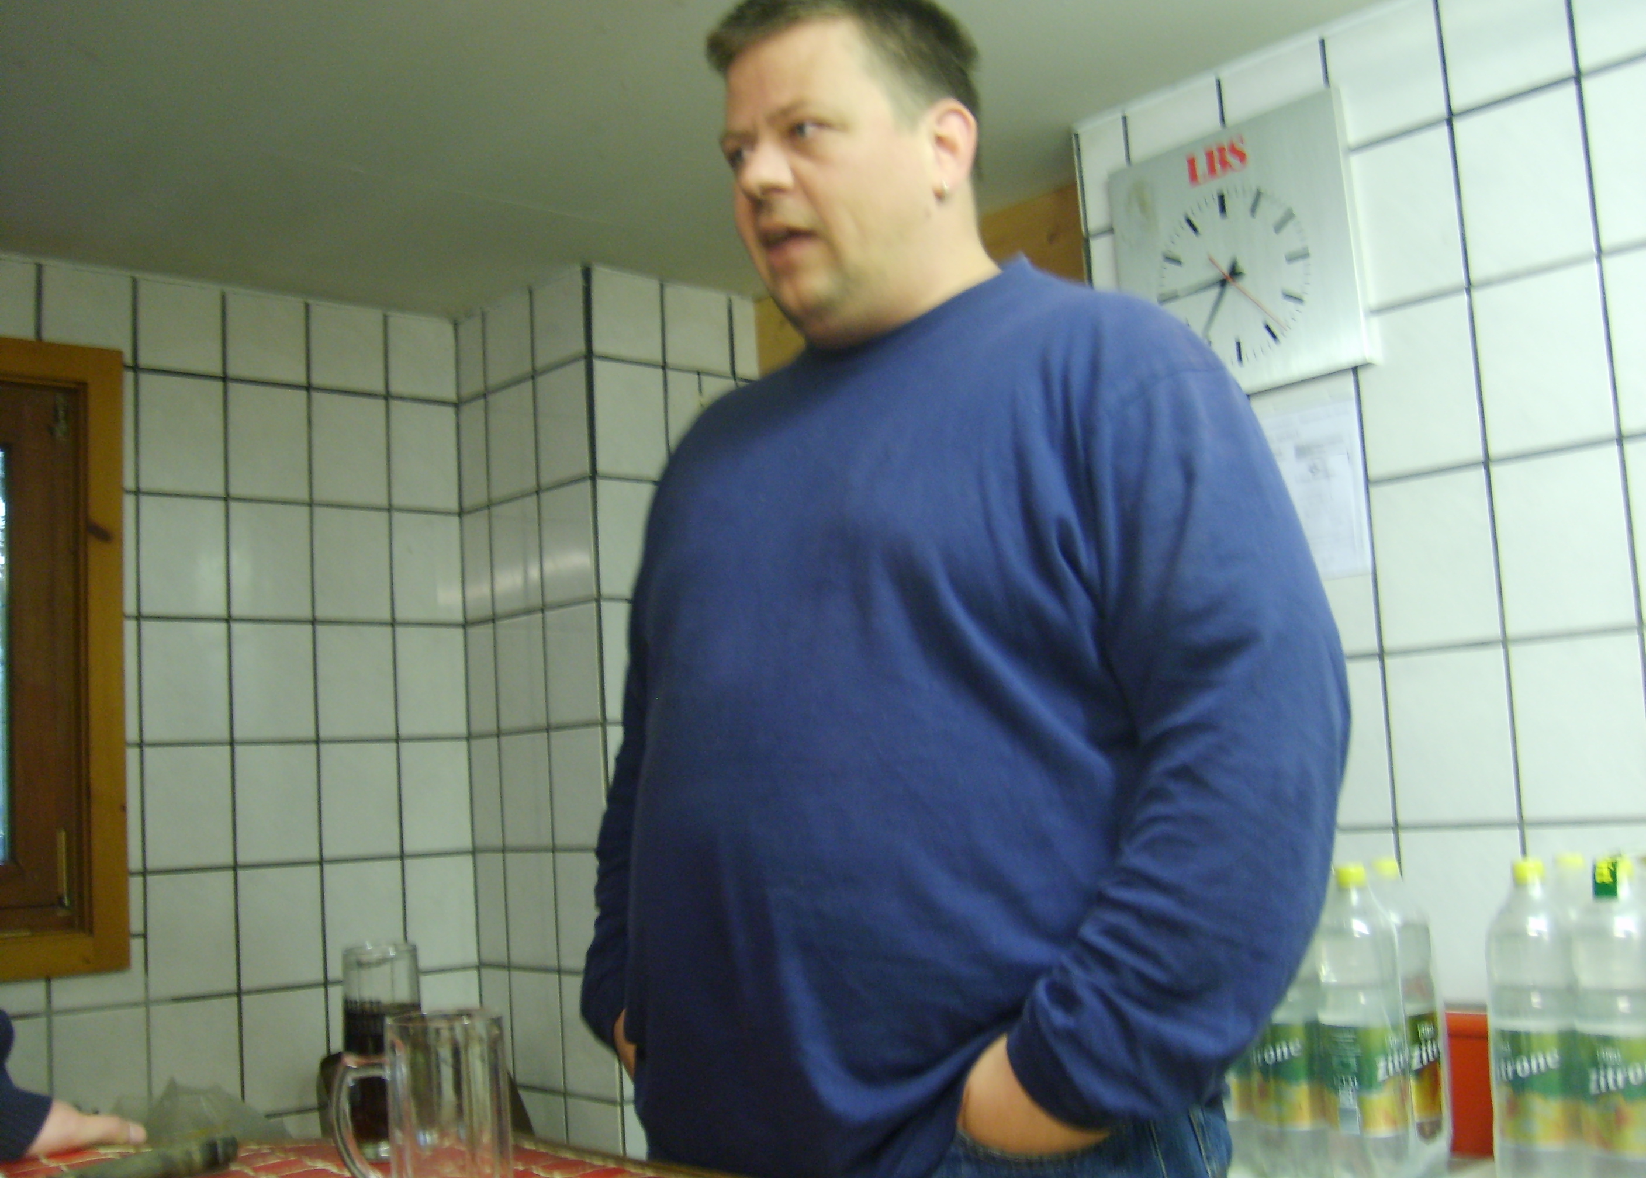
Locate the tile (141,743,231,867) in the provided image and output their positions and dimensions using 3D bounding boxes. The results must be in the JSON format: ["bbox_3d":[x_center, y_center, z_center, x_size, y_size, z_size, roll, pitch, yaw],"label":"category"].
[{"bbox_3d":[-1.014,0.354,2.660,0.150,0.200,0.010,2,-8,-42],"label":"tile"}]

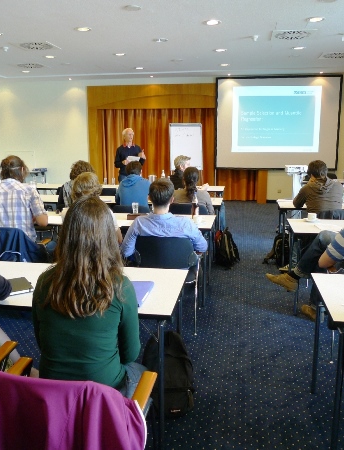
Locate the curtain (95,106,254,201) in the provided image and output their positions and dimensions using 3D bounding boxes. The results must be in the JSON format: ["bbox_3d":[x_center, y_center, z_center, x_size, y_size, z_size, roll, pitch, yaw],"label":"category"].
[{"bbox_3d":[0.067,-1.708,10.229,3.998,2.264,0.204,2,12,9],"label":"curtain"}]

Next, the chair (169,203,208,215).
[{"bbox_3d":[0.210,0.130,4.777,0.570,0.840,0.570,2,12,9],"label":"chair"}]

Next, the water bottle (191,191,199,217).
[{"bbox_3d":[0.220,-0.199,4.096,0.077,0.280,0.077,2,12,9],"label":"water bottle"}]

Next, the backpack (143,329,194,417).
[{"bbox_3d":[-0.017,0.830,2.393,0.310,0.440,0.220,1,12,5],"label":"backpack"}]

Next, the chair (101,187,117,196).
[{"bbox_3d":[-0.895,-0.163,6.309,0.571,0.826,0.571,2,12,9],"label":"chair"}]

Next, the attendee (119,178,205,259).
[{"bbox_3d":[-0.057,0.196,3.501,0.600,1.200,0.800,2,12,10],"label":"attendee"}]

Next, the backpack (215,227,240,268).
[{"bbox_3d":[0.674,0.265,5.077,0.290,0.420,0.230,-10,15,-39],"label":"backpack"}]

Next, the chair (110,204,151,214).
[{"bbox_3d":[-0.387,0.132,4.810,0.550,0.800,0.580,2,12,10],"label":"chair"}]

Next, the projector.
[{"bbox_3d":[1.802,-0.830,6.040,0.370,0.110,0.300,2,12,10],"label":"projector"}]

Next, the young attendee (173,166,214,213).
[{"bbox_3d":[0.233,-0.075,4.876,0.520,1.200,0.720,2,12,9],"label":"young attendee"}]

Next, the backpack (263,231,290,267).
[{"bbox_3d":[1.310,0.275,5.091,0.275,0.439,0.326,2,12,9],"label":"backpack"}]

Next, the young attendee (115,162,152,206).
[{"bbox_3d":[-0.422,-0.111,4.929,0.510,1.275,0.755,2,12,9],"label":"young attendee"}]

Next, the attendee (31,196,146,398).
[{"bbox_3d":[-0.295,0.534,1.675,0.460,1.280,0.720,2,12,10],"label":"attendee"}]

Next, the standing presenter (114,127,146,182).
[{"bbox_3d":[-0.805,-0.978,7.963,0.571,1.754,0.428,-2,12,-8],"label":"standing presenter"}]

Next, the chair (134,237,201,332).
[{"bbox_3d":[-0.032,0.423,3.389,0.550,0.800,0.580,2,12,10],"label":"chair"}]

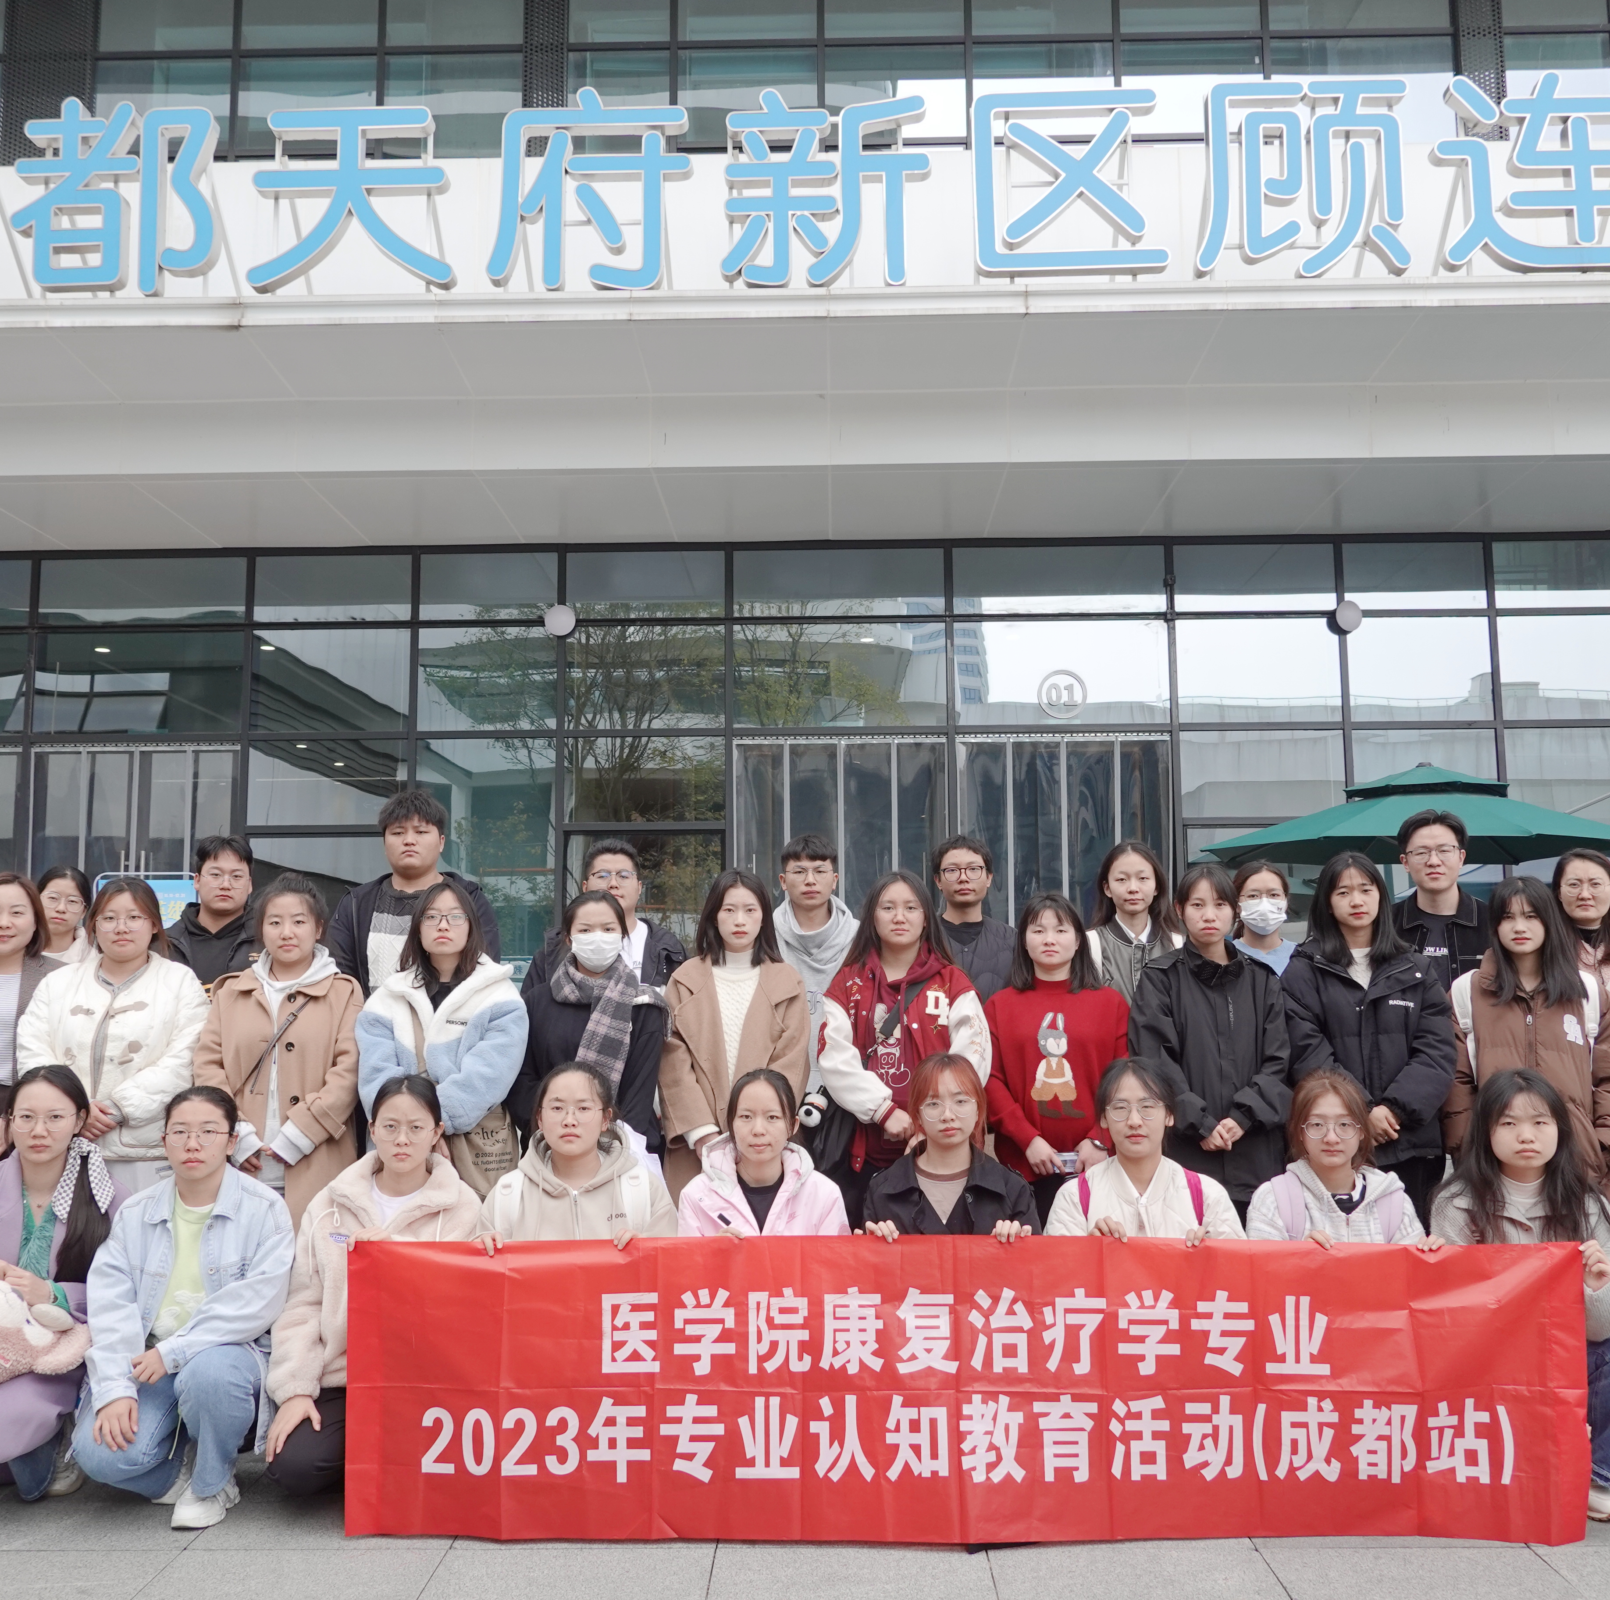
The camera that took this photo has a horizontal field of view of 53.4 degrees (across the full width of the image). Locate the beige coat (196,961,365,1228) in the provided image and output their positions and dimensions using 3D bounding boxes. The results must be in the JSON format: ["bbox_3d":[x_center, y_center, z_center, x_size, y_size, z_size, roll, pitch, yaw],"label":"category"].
[{"bbox_3d":[-1.569,0.932,4.751,0.500,0.910,0.320,1,-6,-10],"label":"beige coat"}]

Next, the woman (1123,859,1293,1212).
[{"bbox_3d":[1.267,0.989,4.889,0.510,1.589,0.340,-1,-6,5],"label":"woman"}]

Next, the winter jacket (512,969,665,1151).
[{"bbox_3d":[-0.653,0.792,4.825,0.470,0.586,0.310,0,-6,-5],"label":"winter jacket"}]

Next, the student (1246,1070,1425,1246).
[{"bbox_3d":[1.364,1.216,4.137,0.530,1.024,0.660,-1,-6,4],"label":"student"}]

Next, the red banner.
[{"bbox_3d":[0.378,1.363,3.690,2.900,0.690,0.090,0,-6,-1],"label":"red banner"}]

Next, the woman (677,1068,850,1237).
[{"bbox_3d":[-0.101,1.223,4.152,0.520,1.038,0.660,-1,-6,1],"label":"woman"}]

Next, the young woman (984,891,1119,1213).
[{"bbox_3d":[0.807,1.055,5.084,0.480,1.518,0.330,-1,-6,6],"label":"young woman"}]

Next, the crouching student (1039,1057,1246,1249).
[{"bbox_3d":[0.839,1.172,3.940,0.500,1.071,0.600,-1,-6,3],"label":"crouching student"}]

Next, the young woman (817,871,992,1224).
[{"bbox_3d":[0.316,1.022,5.046,0.540,1.587,0.340,-1,-6,5],"label":"young woman"}]

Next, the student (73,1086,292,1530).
[{"bbox_3d":[-1.565,1.228,4.046,0.540,1.016,0.600,1,-6,-9],"label":"student"}]

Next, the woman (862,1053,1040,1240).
[{"bbox_3d":[0.359,1.164,3.921,0.480,1.089,0.600,0,-6,0],"label":"woman"}]

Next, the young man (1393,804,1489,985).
[{"bbox_3d":[2.134,0.920,5.304,0.520,1.791,0.340,-2,-6,13],"label":"young man"}]

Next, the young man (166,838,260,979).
[{"bbox_3d":[-1.999,0.990,5.361,0.520,1.739,0.340,1,-6,-12],"label":"young man"}]

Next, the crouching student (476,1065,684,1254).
[{"bbox_3d":[-0.586,1.216,4.142,0.570,1.061,0.660,0,-6,-2],"label":"crouching student"}]

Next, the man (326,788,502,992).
[{"bbox_3d":[-1.286,0.899,5.208,0.590,1.876,0.380,0,-6,-6],"label":"man"}]

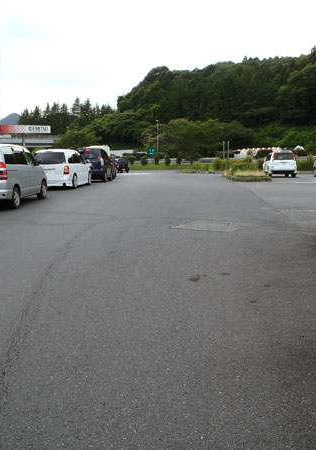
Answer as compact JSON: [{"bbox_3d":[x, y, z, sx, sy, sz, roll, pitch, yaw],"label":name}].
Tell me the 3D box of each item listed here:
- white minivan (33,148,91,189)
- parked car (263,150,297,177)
[{"bbox_3d":[-4.557,-2.764,23.751,1.830,1.760,4.750,0,8,5],"label":"white minivan"},{"bbox_3d":[8.381,-4.215,33.479,1.760,1.700,4.450,0,8,5],"label":"parked car"}]

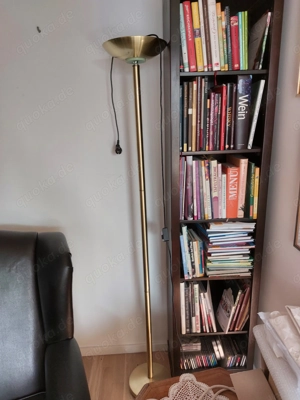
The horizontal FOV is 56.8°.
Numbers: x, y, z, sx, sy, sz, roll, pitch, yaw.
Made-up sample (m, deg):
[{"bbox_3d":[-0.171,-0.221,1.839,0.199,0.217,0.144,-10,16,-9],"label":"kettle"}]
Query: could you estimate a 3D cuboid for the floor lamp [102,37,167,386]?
[{"bbox_3d":[-0.026,0.222,1.399,0.268,1.800,0.268,-2,16,0],"label":"floor lamp"}]

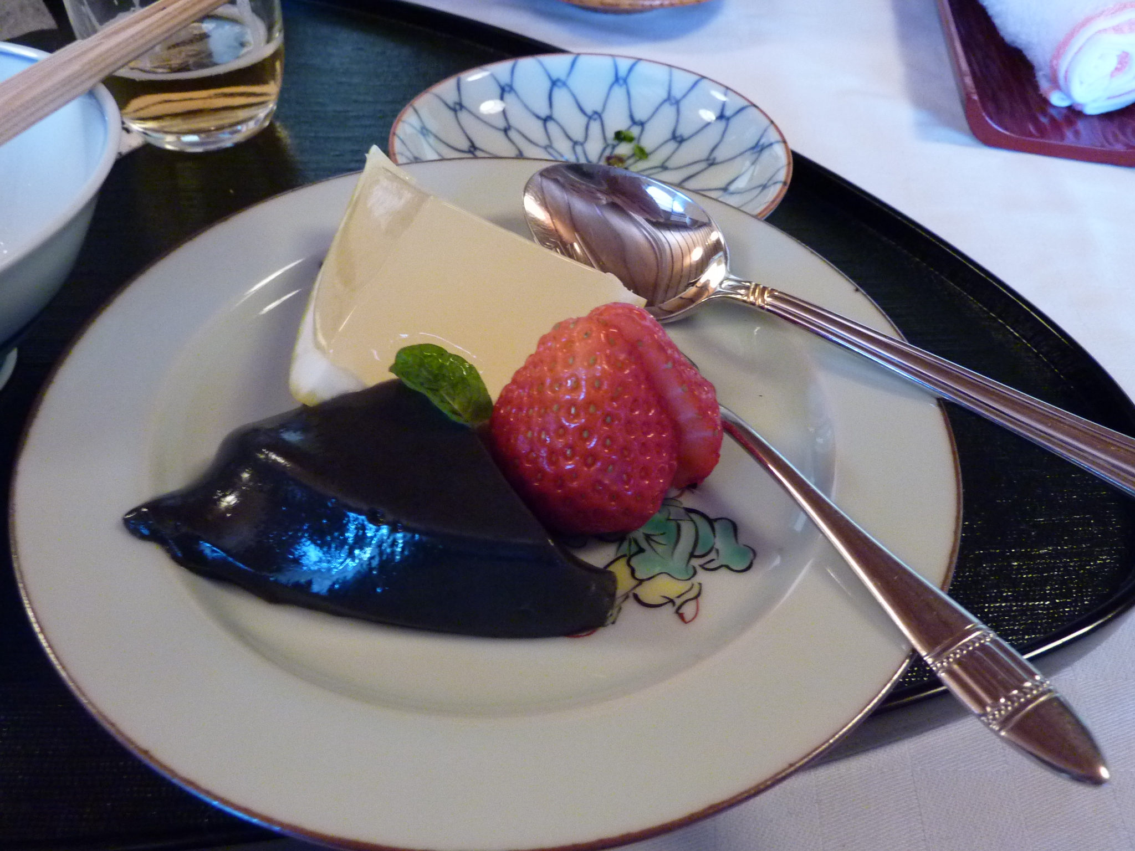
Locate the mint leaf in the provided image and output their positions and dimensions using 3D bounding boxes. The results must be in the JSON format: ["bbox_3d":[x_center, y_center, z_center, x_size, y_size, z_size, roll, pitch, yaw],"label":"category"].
[{"bbox_3d":[-0.025,-0.008,0.159,0.024,0.009,0.012,24,50,18],"label":"mint leaf"}]

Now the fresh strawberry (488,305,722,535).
[{"bbox_3d":[0.007,-0.003,0.159,0.044,0.041,0.038,28,51,22],"label":"fresh strawberry"}]

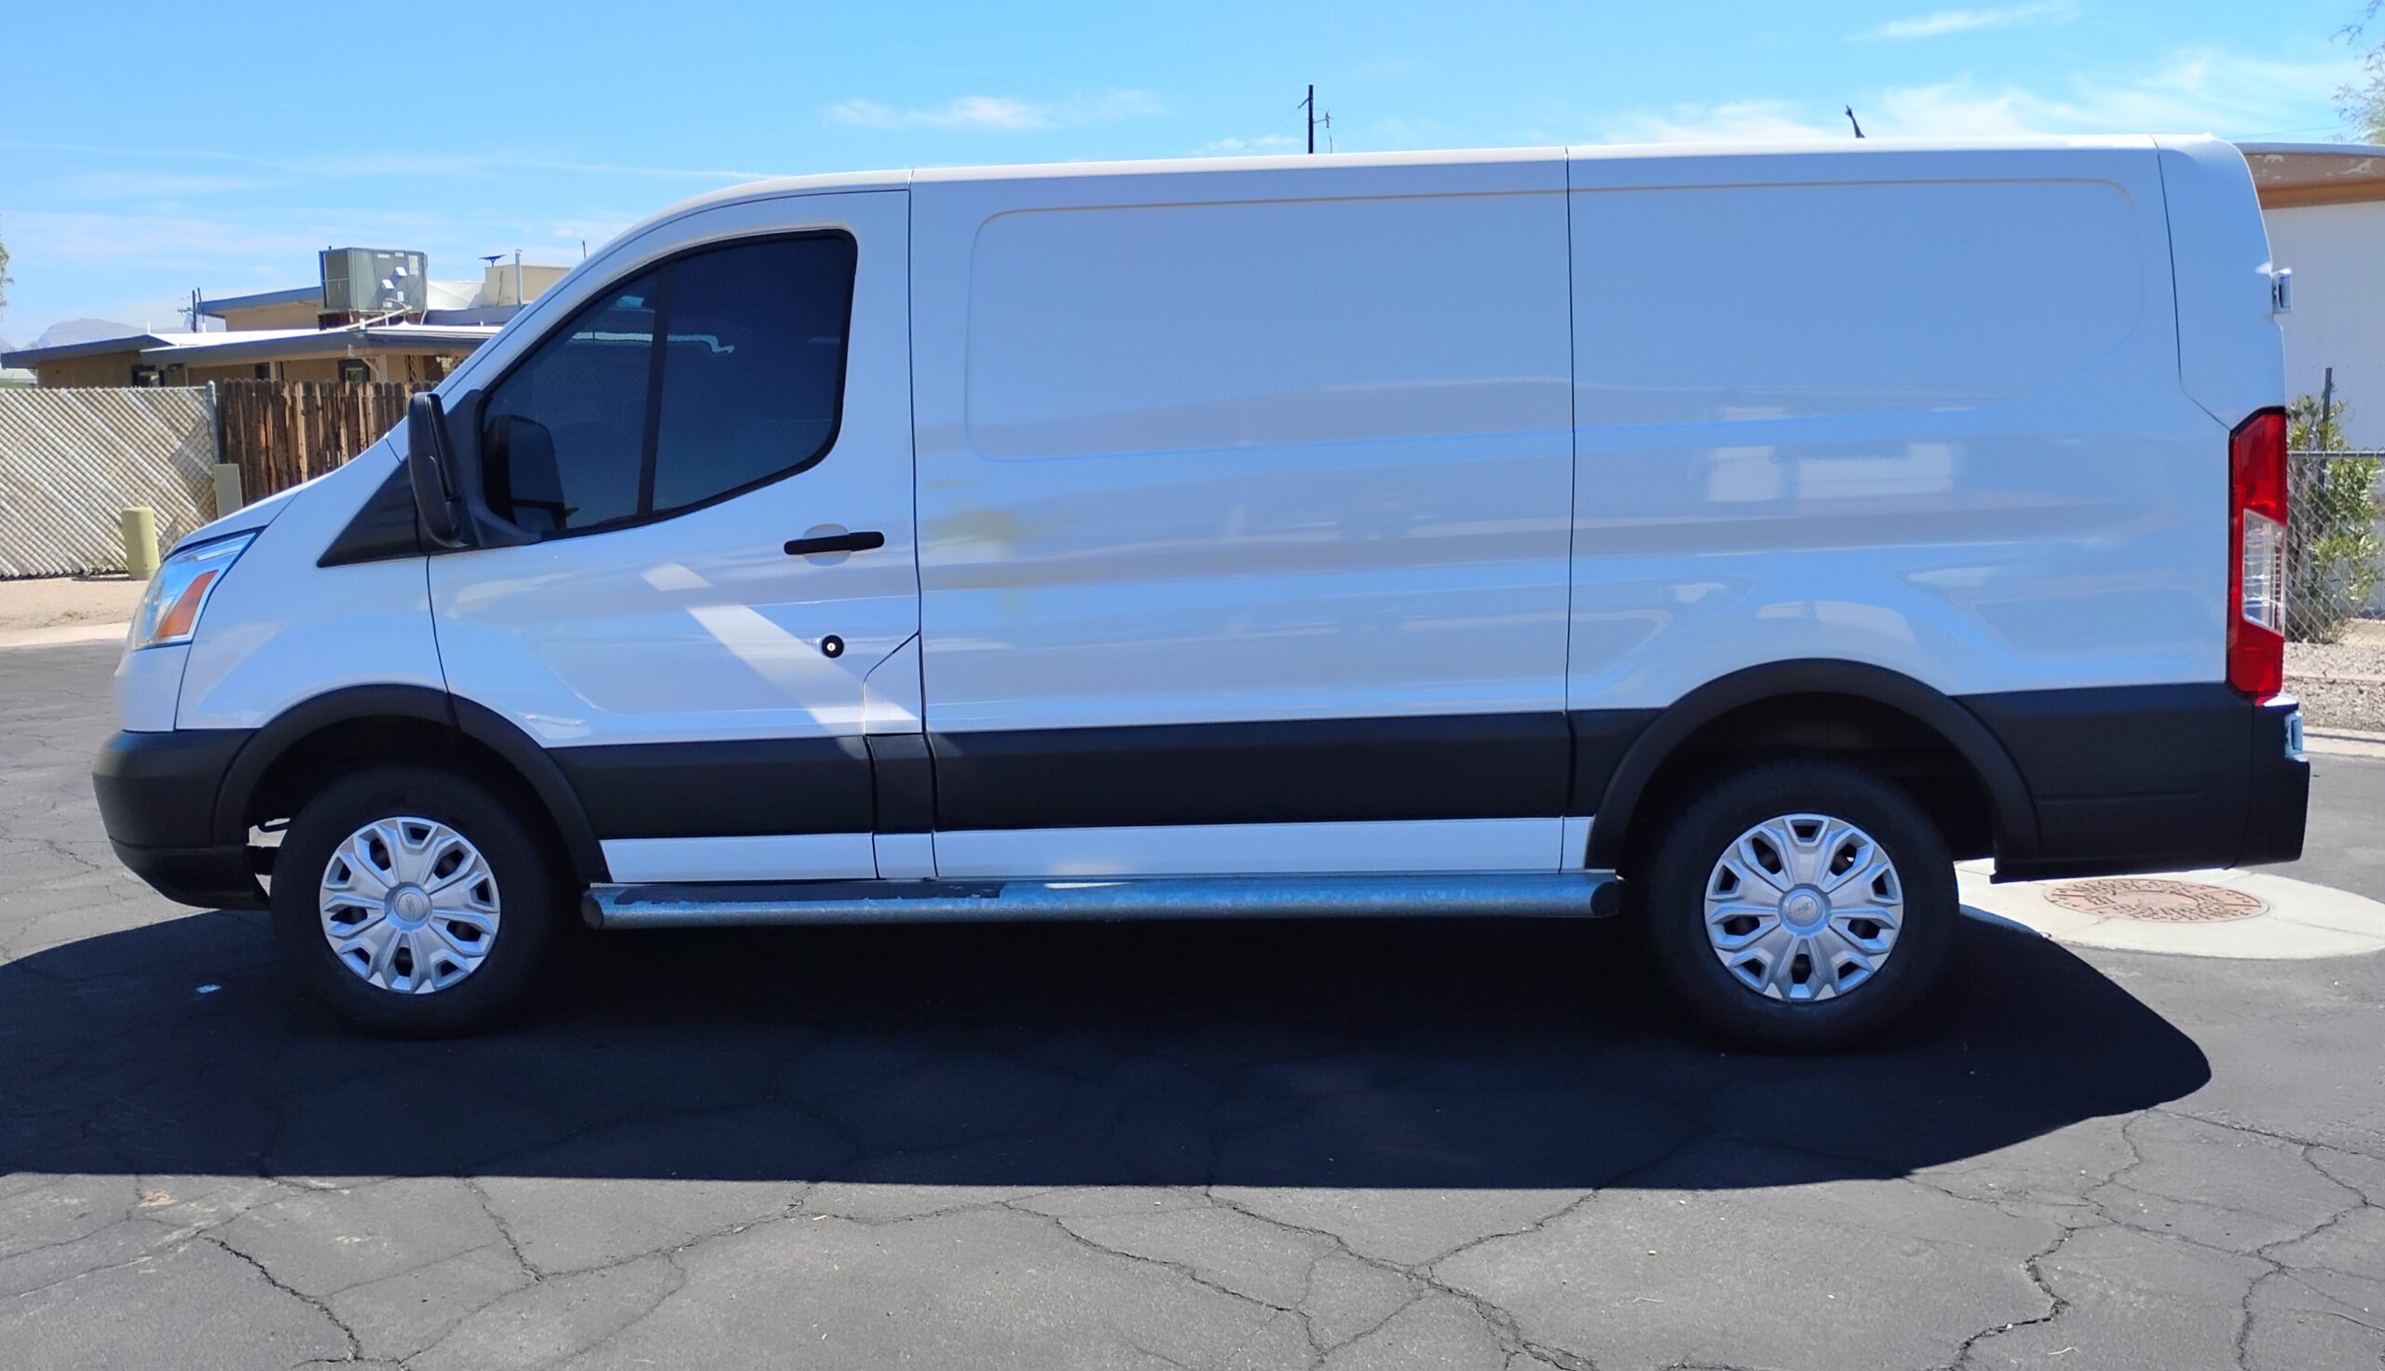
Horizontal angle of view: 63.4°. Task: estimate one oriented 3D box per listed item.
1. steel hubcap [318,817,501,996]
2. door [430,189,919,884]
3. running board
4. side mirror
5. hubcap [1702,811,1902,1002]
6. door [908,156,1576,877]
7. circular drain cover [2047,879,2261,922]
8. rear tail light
[{"bbox_3d":[-1.889,0.535,4.668,0.447,0.447,0.065,0,9,4],"label":"steel hubcap"},{"bbox_3d":[-1.193,-0.325,4.522,1.135,1.600,0.220,-1,9,4],"label":"door"},{"bbox_3d":[-0.230,0.505,4.493,2.420,0.105,0.140,-1,9,4],"label":"running board"},{"bbox_3d":[-1.712,-0.486,4.350,0.130,0.350,0.220,-1,9,4],"label":"side mirror"},{"bbox_3d":[1.405,0.514,4.438,0.447,0.447,0.065,0,9,4],"label":"hubcap"},{"bbox_3d":[0.111,-0.355,4.418,1.490,1.610,0.200,-1,9,4],"label":"door"},{"bbox_3d":[2.862,0.639,5.741,0.650,0.030,0.650,0,9,4],"label":"circular drain cover"},{"bbox_3d":[2.352,-0.292,4.284,0.140,0.620,0.130,-1,9,4],"label":"rear tail light"}]

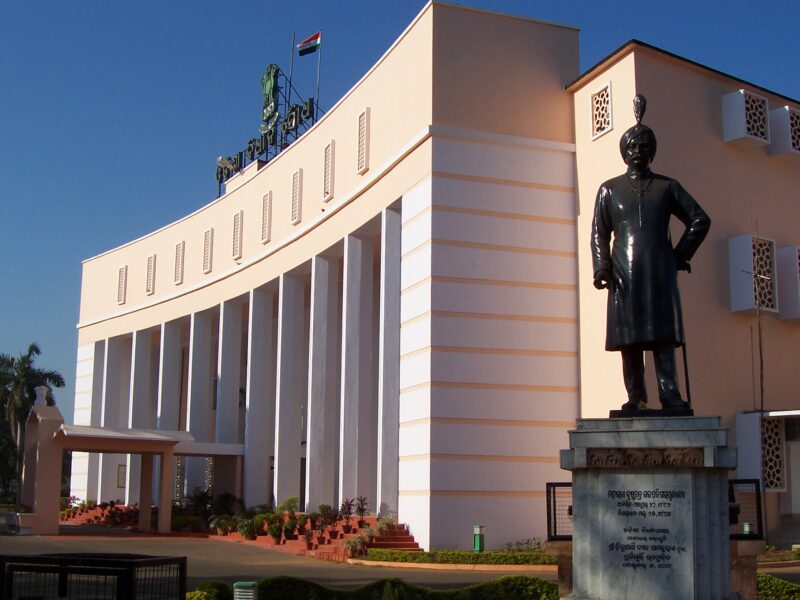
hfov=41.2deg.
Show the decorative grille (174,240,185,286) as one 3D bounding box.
[{"bbox_3d":[-10.809,-1.799,52.161,0.130,2.066,0.880,7,-12,-33],"label":"decorative grille"}]

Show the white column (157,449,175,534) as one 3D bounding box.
[{"bbox_3d":[-8.613,7.071,39.139,0.376,2.984,0.376,6,-12,-29],"label":"white column"}]

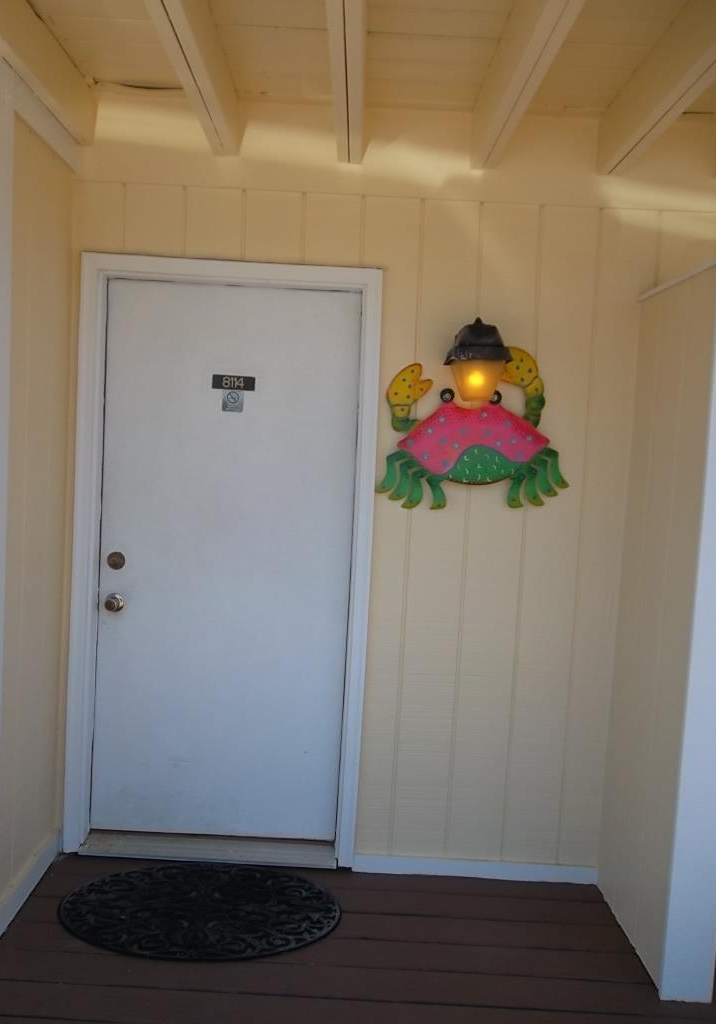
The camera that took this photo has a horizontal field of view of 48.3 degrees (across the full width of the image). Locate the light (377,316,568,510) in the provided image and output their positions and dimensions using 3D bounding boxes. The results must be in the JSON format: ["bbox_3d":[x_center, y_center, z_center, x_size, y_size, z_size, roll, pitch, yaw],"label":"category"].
[{"bbox_3d":[0.413,-0.324,2.694,0.671,0.659,0.190,3,3,0],"label":"light"}]

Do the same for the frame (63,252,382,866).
[{"bbox_3d":[-0.485,0.191,2.849,1.034,2.116,0.120,3,3,0],"label":"frame"}]

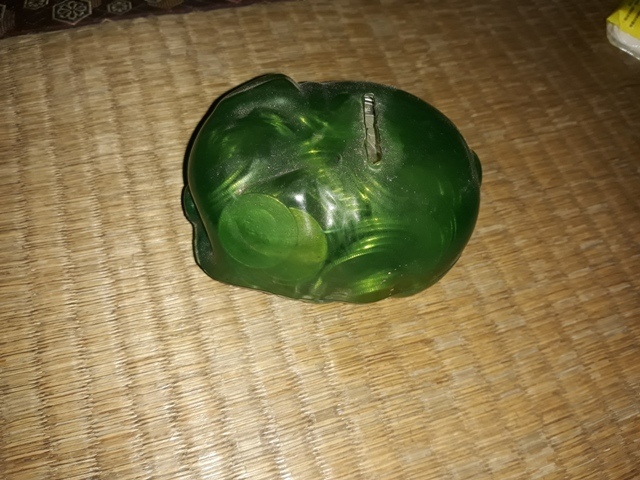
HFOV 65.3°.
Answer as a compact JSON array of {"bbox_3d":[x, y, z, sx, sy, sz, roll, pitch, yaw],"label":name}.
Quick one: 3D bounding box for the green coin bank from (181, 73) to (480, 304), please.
[{"bbox_3d":[0.006,-0.019,0.198,0.117,0.079,0.086,-4,63,-8],"label":"green coin bank"}]

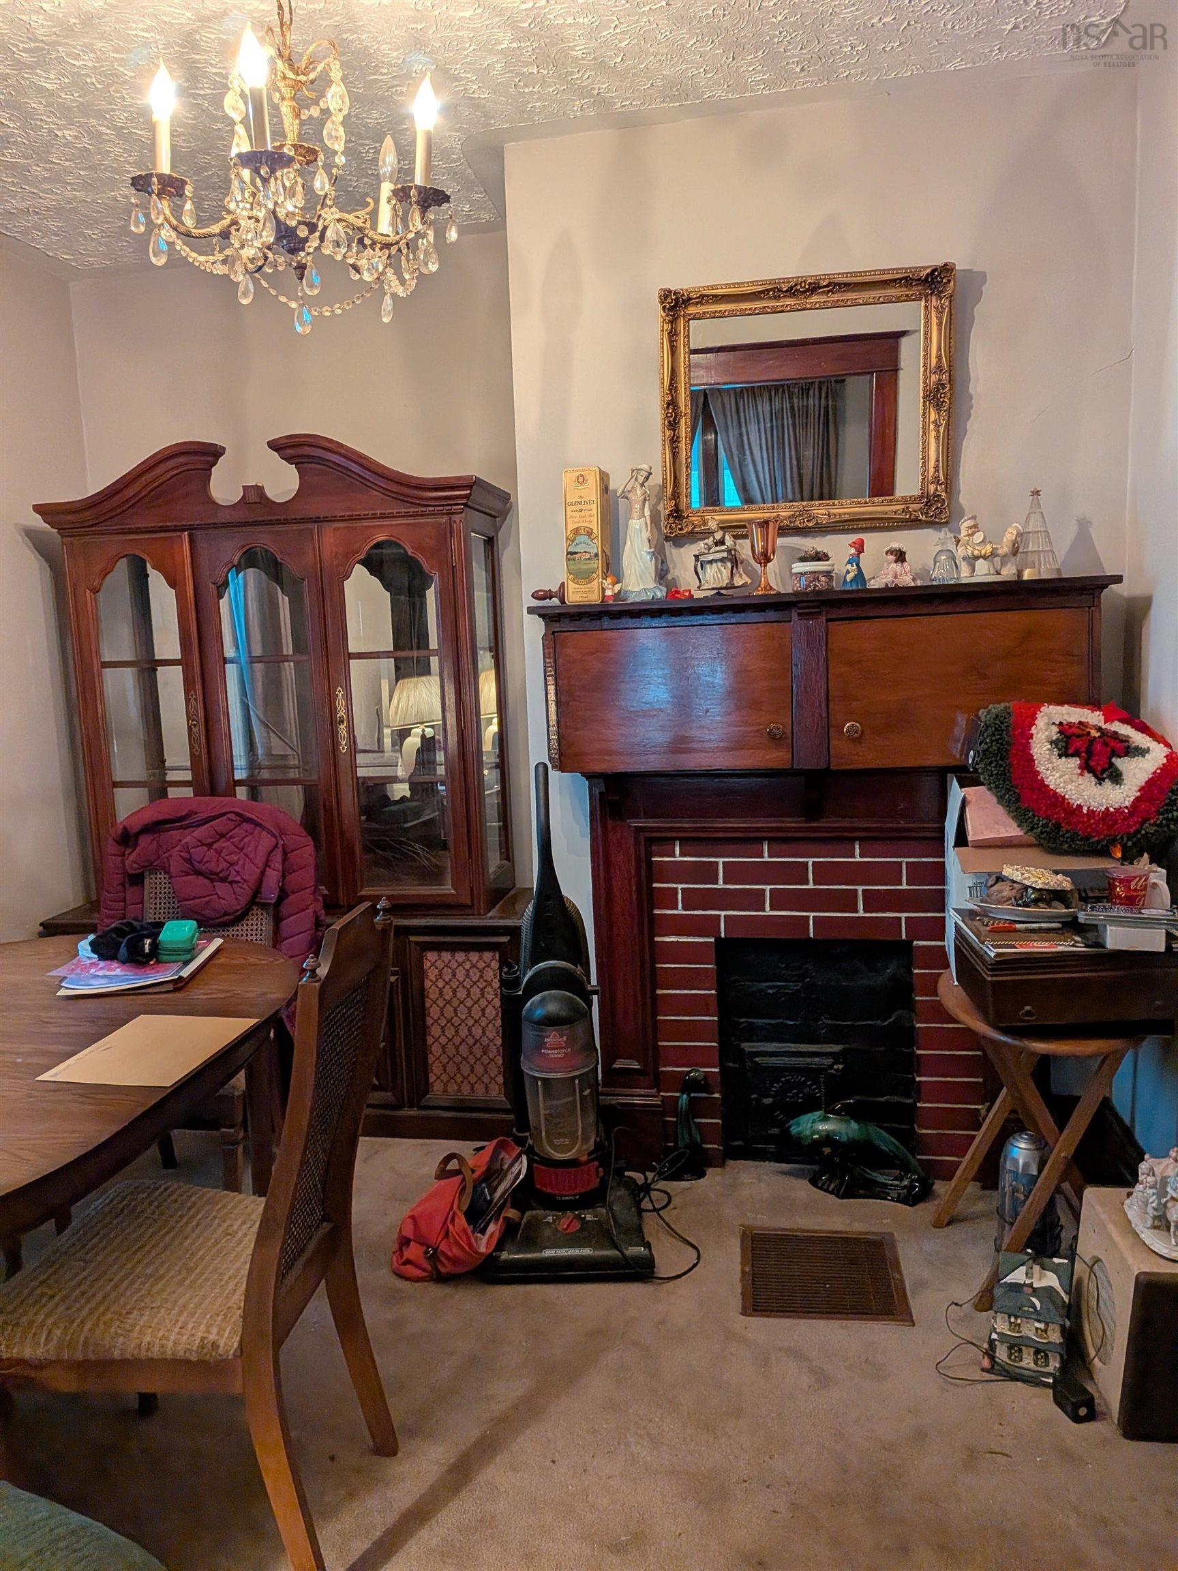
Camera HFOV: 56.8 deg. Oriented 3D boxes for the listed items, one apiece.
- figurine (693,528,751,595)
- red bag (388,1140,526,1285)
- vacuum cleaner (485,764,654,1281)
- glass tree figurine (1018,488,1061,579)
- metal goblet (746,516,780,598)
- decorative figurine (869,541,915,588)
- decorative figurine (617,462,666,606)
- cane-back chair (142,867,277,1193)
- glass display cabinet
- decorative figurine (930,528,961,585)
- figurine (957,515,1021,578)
[{"bbox_3d":[0.299,-0.503,2.456,0.120,0.149,0.085,1,9,19],"label":"figurine"},{"bbox_3d":[-0.295,0.944,2.459,0.260,0.215,0.220,0,7,20],"label":"red bag"},{"bbox_3d":[-0.058,0.503,2.434,0.360,1.075,0.340,-2,7,1],"label":"vacuum cleaner"},{"bbox_3d":[0.965,-0.539,2.337,0.088,0.188,0.088,-1,8,9],"label":"glass tree figurine"},{"bbox_3d":[0.403,-0.523,2.512,0.080,0.174,0.080,-1,7,11],"label":"metal goblet"},{"bbox_3d":[0.669,-0.485,2.401,0.088,0.102,0.085,3,10,33],"label":"decorative figurine"},{"bbox_3d":[0.126,-0.590,2.559,0.117,0.318,0.090,-2,7,5],"label":"decorative figurine"},{"bbox_3d":[-0.944,0.560,2.532,0.490,0.955,0.530,-1,8,9],"label":"cane-back chair"},{"bbox_3d":[-0.848,0.016,3.163,1.390,1.927,0.440,-1,7,8],"label":"glass display cabinet"},{"bbox_3d":[0.778,-0.500,2.382,0.065,0.121,0.065,-1,8,9],"label":"decorative figurine"},{"bbox_3d":[0.870,-0.514,2.366,0.129,0.139,0.075,-1,8,9],"label":"figurine"}]

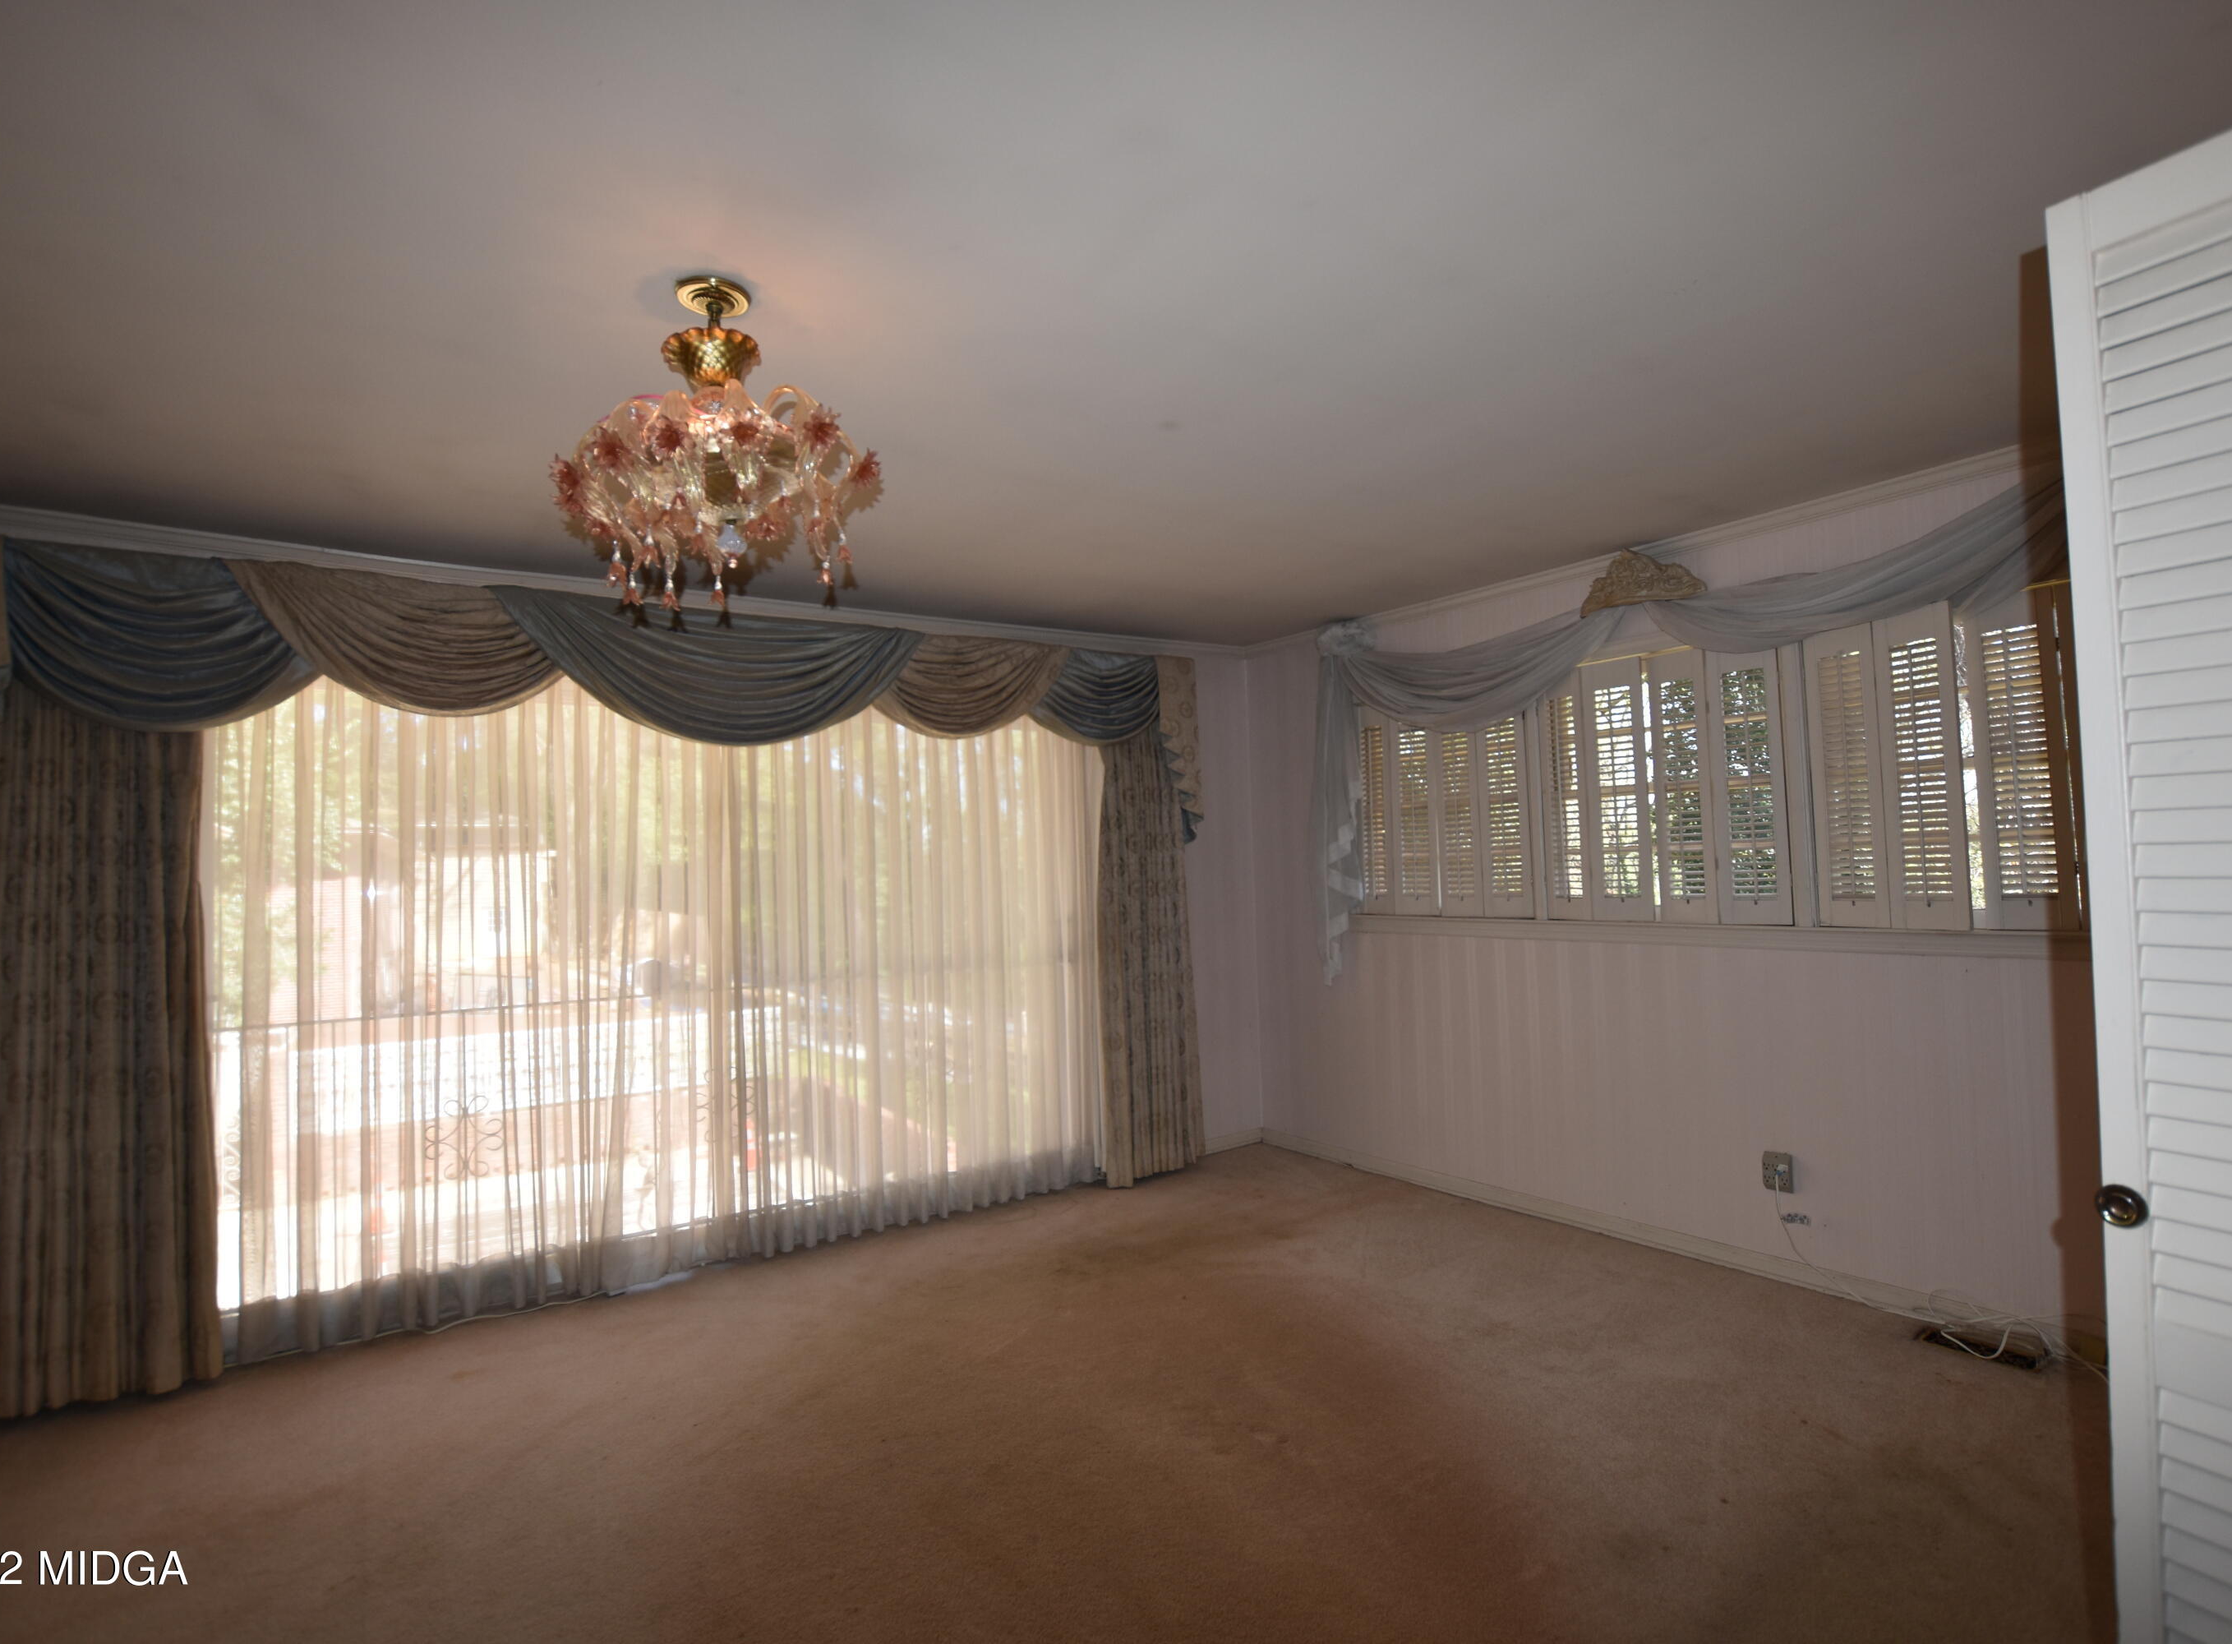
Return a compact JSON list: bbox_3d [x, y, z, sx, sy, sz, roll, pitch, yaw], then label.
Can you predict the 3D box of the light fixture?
[{"bbox_3d":[-0.700,-0.687,1.820,0.560,0.530,0.560,-2,-2,0],"label":"light fixture"}]

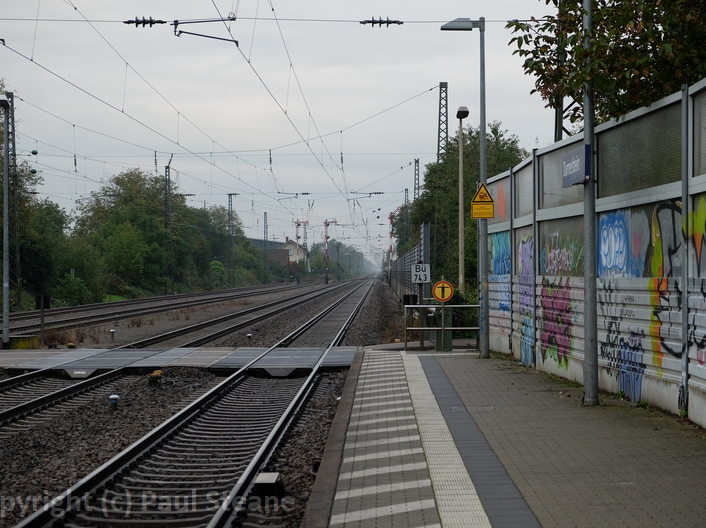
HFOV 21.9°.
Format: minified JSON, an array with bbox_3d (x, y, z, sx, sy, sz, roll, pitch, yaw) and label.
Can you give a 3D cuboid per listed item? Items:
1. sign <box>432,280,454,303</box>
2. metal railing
[{"bbox_3d":[1.760,0.539,35.500,0.410,0.410,0.030,0,0,1],"label":"sign"},{"bbox_3d":[1.745,1.254,35.600,1.462,0.900,0.060,0,0,1],"label":"metal railing"}]

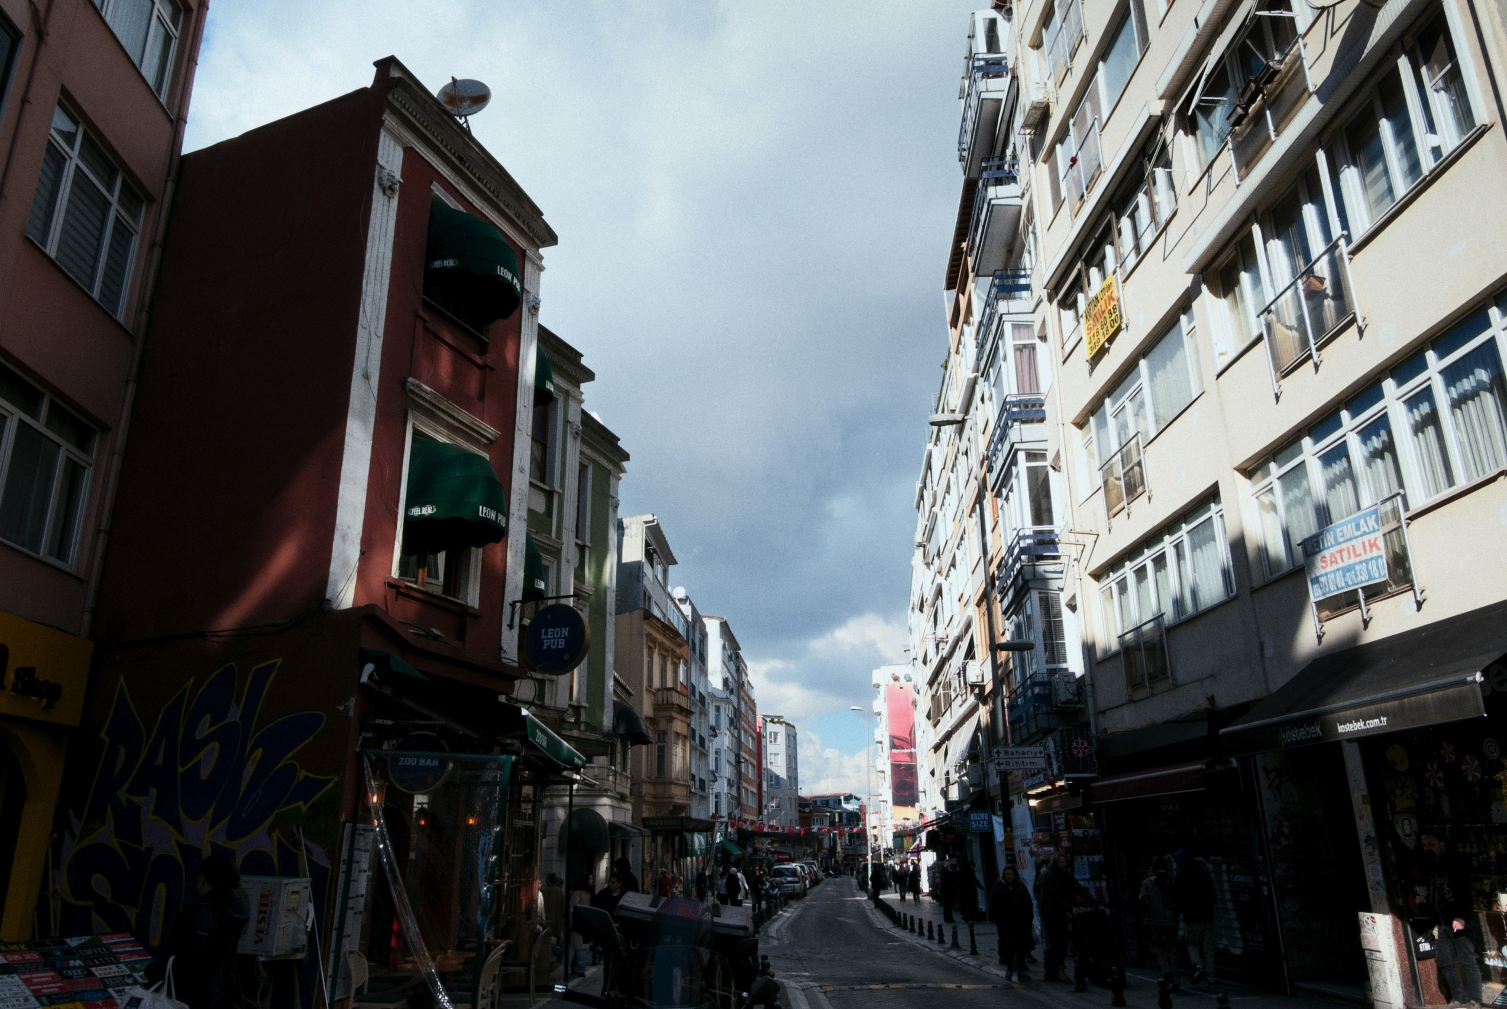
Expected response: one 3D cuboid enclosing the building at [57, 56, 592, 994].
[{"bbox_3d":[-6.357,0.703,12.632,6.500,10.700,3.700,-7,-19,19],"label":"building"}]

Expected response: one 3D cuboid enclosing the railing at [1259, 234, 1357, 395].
[{"bbox_3d":[6.195,-2.068,11.260,0.150,1.060,1.760,0,-18,-2],"label":"railing"}]

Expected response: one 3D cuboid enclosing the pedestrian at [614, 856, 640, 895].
[{"bbox_3d":[-1.970,6.373,15.607,0.450,1.710,0.520,-6,-19,15],"label":"pedestrian"}]

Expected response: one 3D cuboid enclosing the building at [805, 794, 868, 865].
[{"bbox_3d":[15.133,60.559,185.796,10.500,13.500,10.500,-9,-20,23],"label":"building"}]

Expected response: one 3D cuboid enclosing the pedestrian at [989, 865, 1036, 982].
[{"bbox_3d":[3.921,6.324,15.279,0.620,1.640,0.420,-3,-18,7],"label":"pedestrian"}]

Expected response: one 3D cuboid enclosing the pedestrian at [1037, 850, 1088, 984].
[{"bbox_3d":[4.403,5.850,14.339,0.550,1.730,0.620,15,-24,-39],"label":"pedestrian"}]

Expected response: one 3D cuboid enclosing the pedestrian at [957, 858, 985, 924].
[{"bbox_3d":[6.454,11.528,30.094,0.550,1.720,0.450,14,-23,-38],"label":"pedestrian"}]

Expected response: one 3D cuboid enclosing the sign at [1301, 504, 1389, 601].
[{"bbox_3d":[6.204,0.570,10.612,0.040,0.720,1.330,0,-18,-2],"label":"sign"}]

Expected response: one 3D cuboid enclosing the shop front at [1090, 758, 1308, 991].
[{"bbox_3d":[6.241,5.543,15.233,0.800,3.000,4.800,0,-18,-3],"label":"shop front"}]

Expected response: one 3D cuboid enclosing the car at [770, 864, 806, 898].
[{"bbox_3d":[2.023,22.194,59.494,1.770,1.800,4.250,-2,-18,4],"label":"car"}]

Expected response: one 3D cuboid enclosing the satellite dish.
[{"bbox_3d":[-4.073,-5.725,14.215,0.780,0.720,0.420,-2,-18,4],"label":"satellite dish"}]

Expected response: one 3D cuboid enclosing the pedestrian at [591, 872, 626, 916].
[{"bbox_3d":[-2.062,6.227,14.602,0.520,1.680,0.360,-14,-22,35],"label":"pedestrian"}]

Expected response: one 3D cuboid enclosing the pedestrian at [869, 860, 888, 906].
[{"bbox_3d":[5.616,17.174,45.420,0.520,1.720,0.380,0,-18,-1],"label":"pedestrian"}]

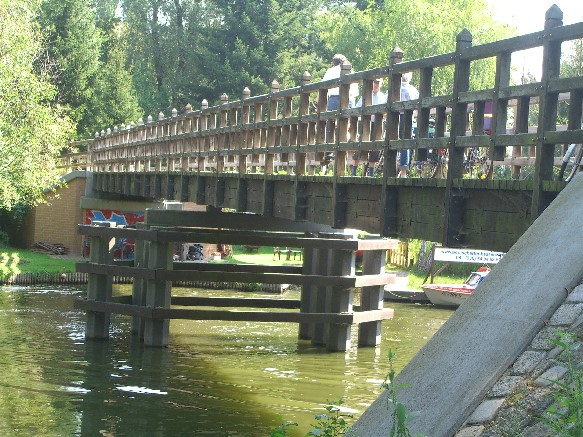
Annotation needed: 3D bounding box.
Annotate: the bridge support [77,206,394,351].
[{"bbox_3d":[-1.052,1.230,28.244,6.881,2.686,2.856,3,1,-15],"label":"bridge support"}]

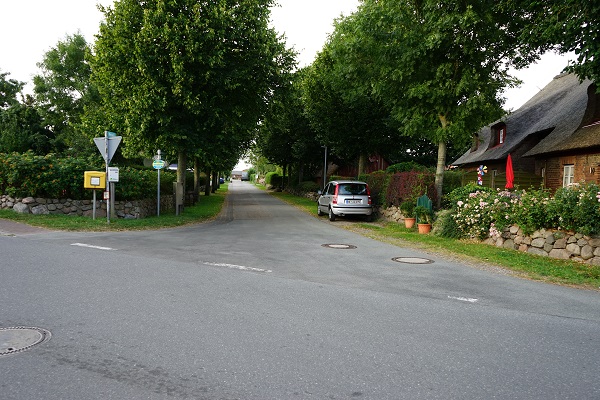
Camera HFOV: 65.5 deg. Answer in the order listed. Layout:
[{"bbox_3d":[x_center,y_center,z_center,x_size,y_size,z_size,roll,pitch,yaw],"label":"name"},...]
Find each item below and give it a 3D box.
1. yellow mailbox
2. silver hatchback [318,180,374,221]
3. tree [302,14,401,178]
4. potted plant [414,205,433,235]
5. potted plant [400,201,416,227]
[{"bbox_3d":[-6.706,-0.656,15.300,0.700,0.560,0.380,-1,3,-26],"label":"yellow mailbox"},{"bbox_3d":[1.724,-0.042,18.930,1.600,1.540,3.540,0,3,-8],"label":"silver hatchback"},{"bbox_3d":[2.920,-4.440,23.500,5.800,9.800,5.800,0,3,-8],"label":"tree"},{"bbox_3d":[3.489,0.569,13.150,0.500,0.800,0.500,0,3,-8],"label":"potted plant"},{"bbox_3d":[3.395,0.469,14.600,0.500,0.850,0.500,0,3,-8],"label":"potted plant"}]

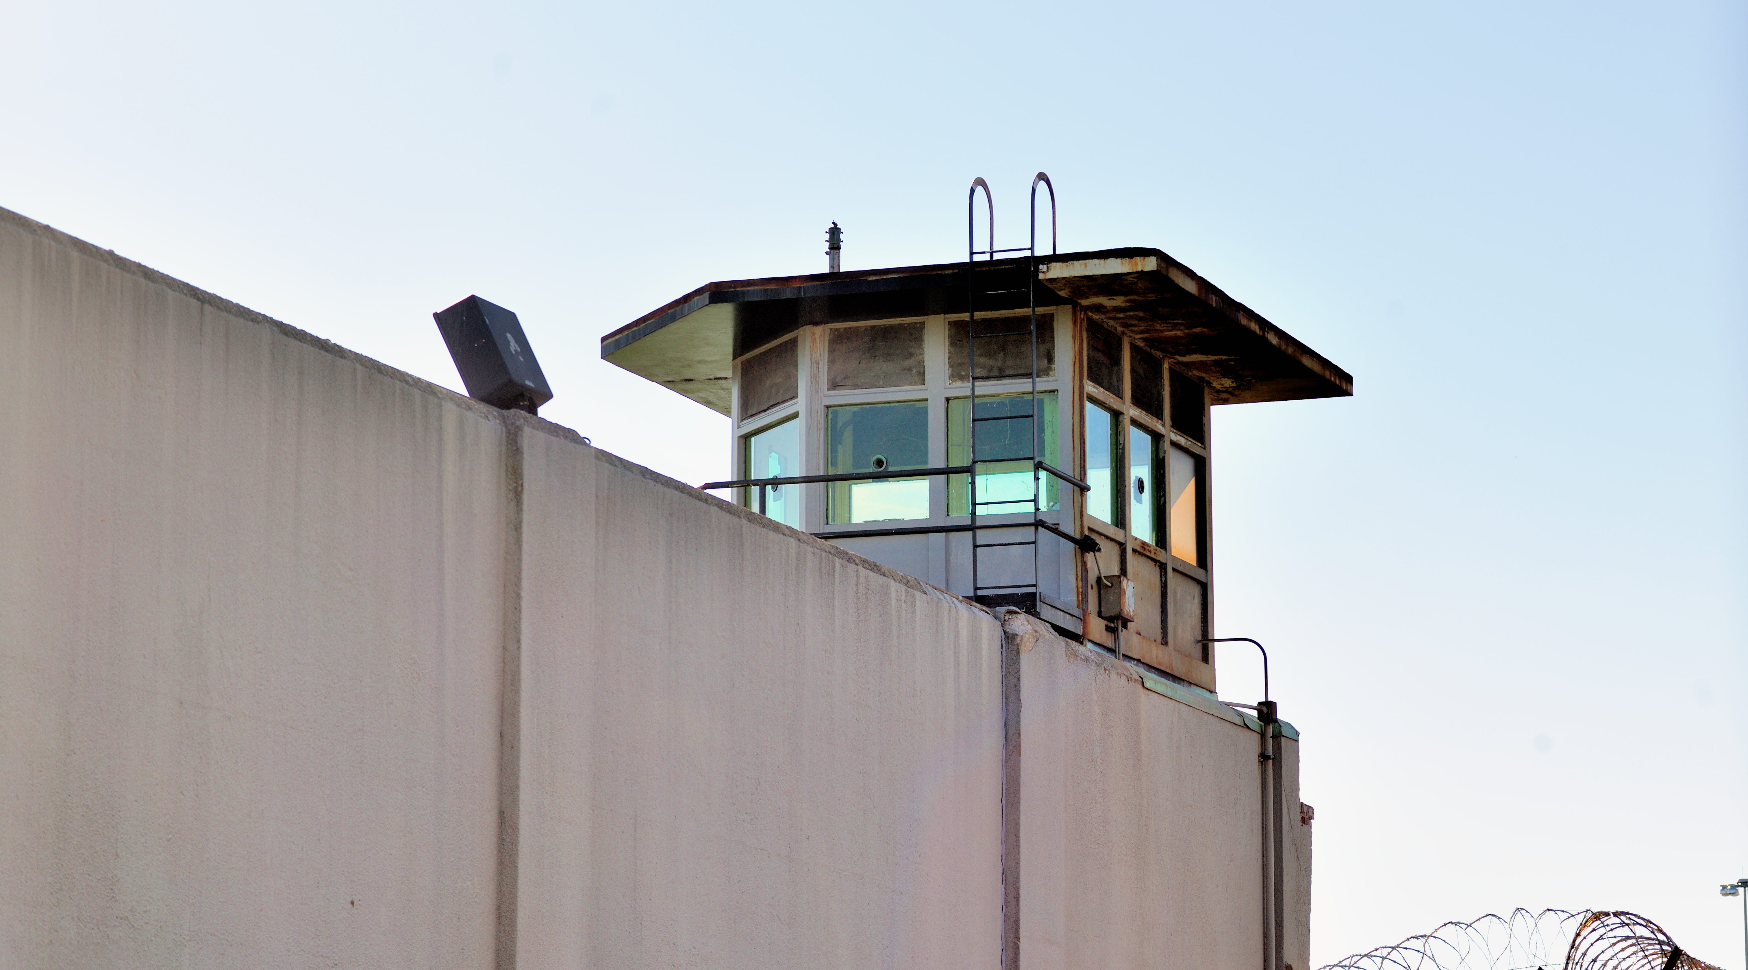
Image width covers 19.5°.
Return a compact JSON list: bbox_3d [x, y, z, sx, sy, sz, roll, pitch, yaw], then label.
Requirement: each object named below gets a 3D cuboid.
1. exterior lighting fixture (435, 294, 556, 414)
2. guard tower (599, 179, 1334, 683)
[{"bbox_3d":[-2.107,-0.695,28.425,0.263,0.601,0.560,-29,-18,14],"label":"exterior lighting fixture"},{"bbox_3d":[0.572,-0.174,39.439,5.041,3.250,5.213,-4,-11,21],"label":"guard tower"}]

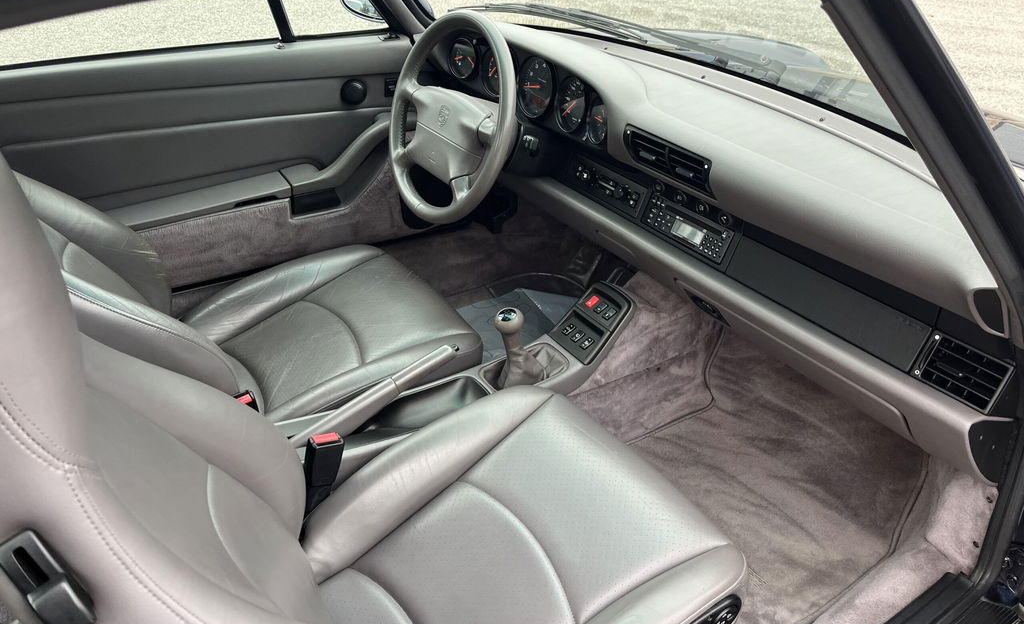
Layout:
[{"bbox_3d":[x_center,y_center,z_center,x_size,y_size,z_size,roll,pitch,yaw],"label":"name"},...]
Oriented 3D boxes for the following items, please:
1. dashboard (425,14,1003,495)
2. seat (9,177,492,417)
[{"bbox_3d":[0.359,-0.212,1.393,0.440,0.460,1.210,-18,38,-30],"label":"dashboard"},{"bbox_3d":[-0.523,-0.120,1.214,0.920,0.920,0.530,-18,38,-30],"label":"seat"}]

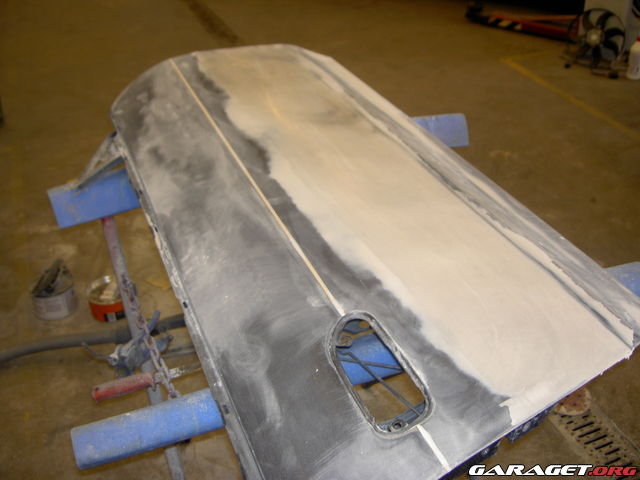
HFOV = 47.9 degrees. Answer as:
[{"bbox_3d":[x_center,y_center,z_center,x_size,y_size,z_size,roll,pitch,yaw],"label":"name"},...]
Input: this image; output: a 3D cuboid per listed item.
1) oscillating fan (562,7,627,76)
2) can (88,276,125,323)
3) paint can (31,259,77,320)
[{"bbox_3d":[1.611,-1.160,4.138,0.330,0.355,0.220,20,39,26],"label":"oscillating fan"},{"bbox_3d":[-0.712,0.203,2.410,0.122,0.083,0.122,0,35,0],"label":"can"},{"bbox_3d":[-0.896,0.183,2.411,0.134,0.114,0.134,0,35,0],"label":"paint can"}]

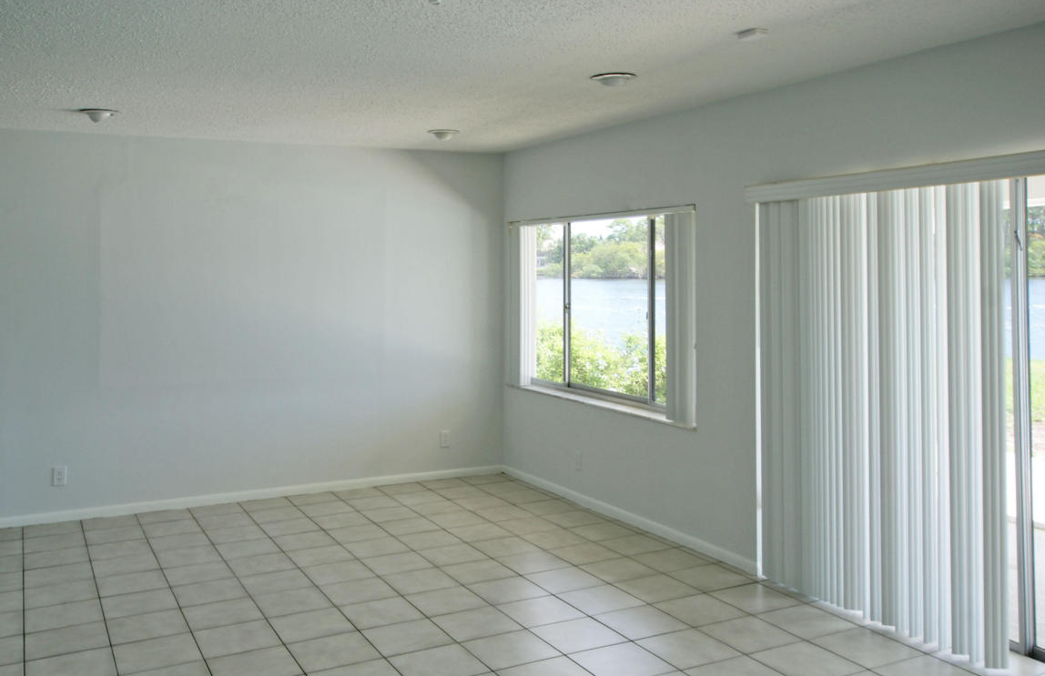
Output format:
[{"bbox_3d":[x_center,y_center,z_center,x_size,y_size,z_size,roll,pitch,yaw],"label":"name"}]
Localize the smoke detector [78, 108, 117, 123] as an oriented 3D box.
[{"bbox_3d":[-2.359,-1.241,4.850,0.210,0.055,0.210,-1,3,-30],"label":"smoke detector"}]

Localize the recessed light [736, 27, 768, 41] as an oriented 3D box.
[{"bbox_3d":[0.885,-1.166,3.350,0.072,0.024,0.100,-1,3,-30],"label":"recessed light"}]

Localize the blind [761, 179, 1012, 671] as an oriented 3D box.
[{"bbox_3d":[1.546,0.298,3.911,0.100,1.940,1.239,-1,3,-31],"label":"blind"}]

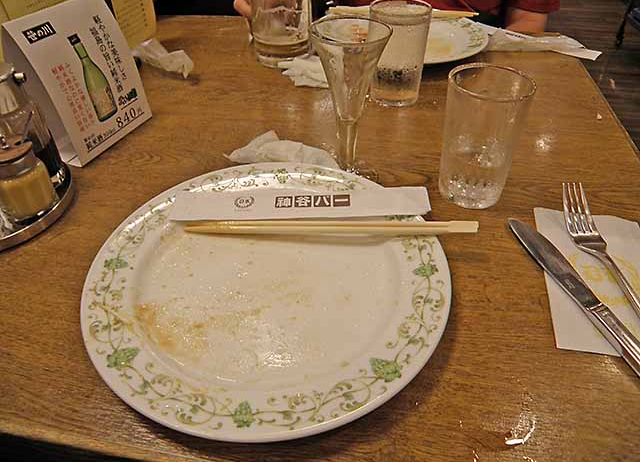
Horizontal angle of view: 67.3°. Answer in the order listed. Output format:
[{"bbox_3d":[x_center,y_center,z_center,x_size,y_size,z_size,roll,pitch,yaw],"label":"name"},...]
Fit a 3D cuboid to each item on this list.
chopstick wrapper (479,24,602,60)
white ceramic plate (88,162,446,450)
[{"bbox_3d":[0.305,-0.271,0.689,0.170,0.018,0.075,17,44,18],"label":"chopstick wrapper"},{"bbox_3d":[-0.035,0.032,0.343,0.250,0.026,0.250,0,42,0],"label":"white ceramic plate"}]

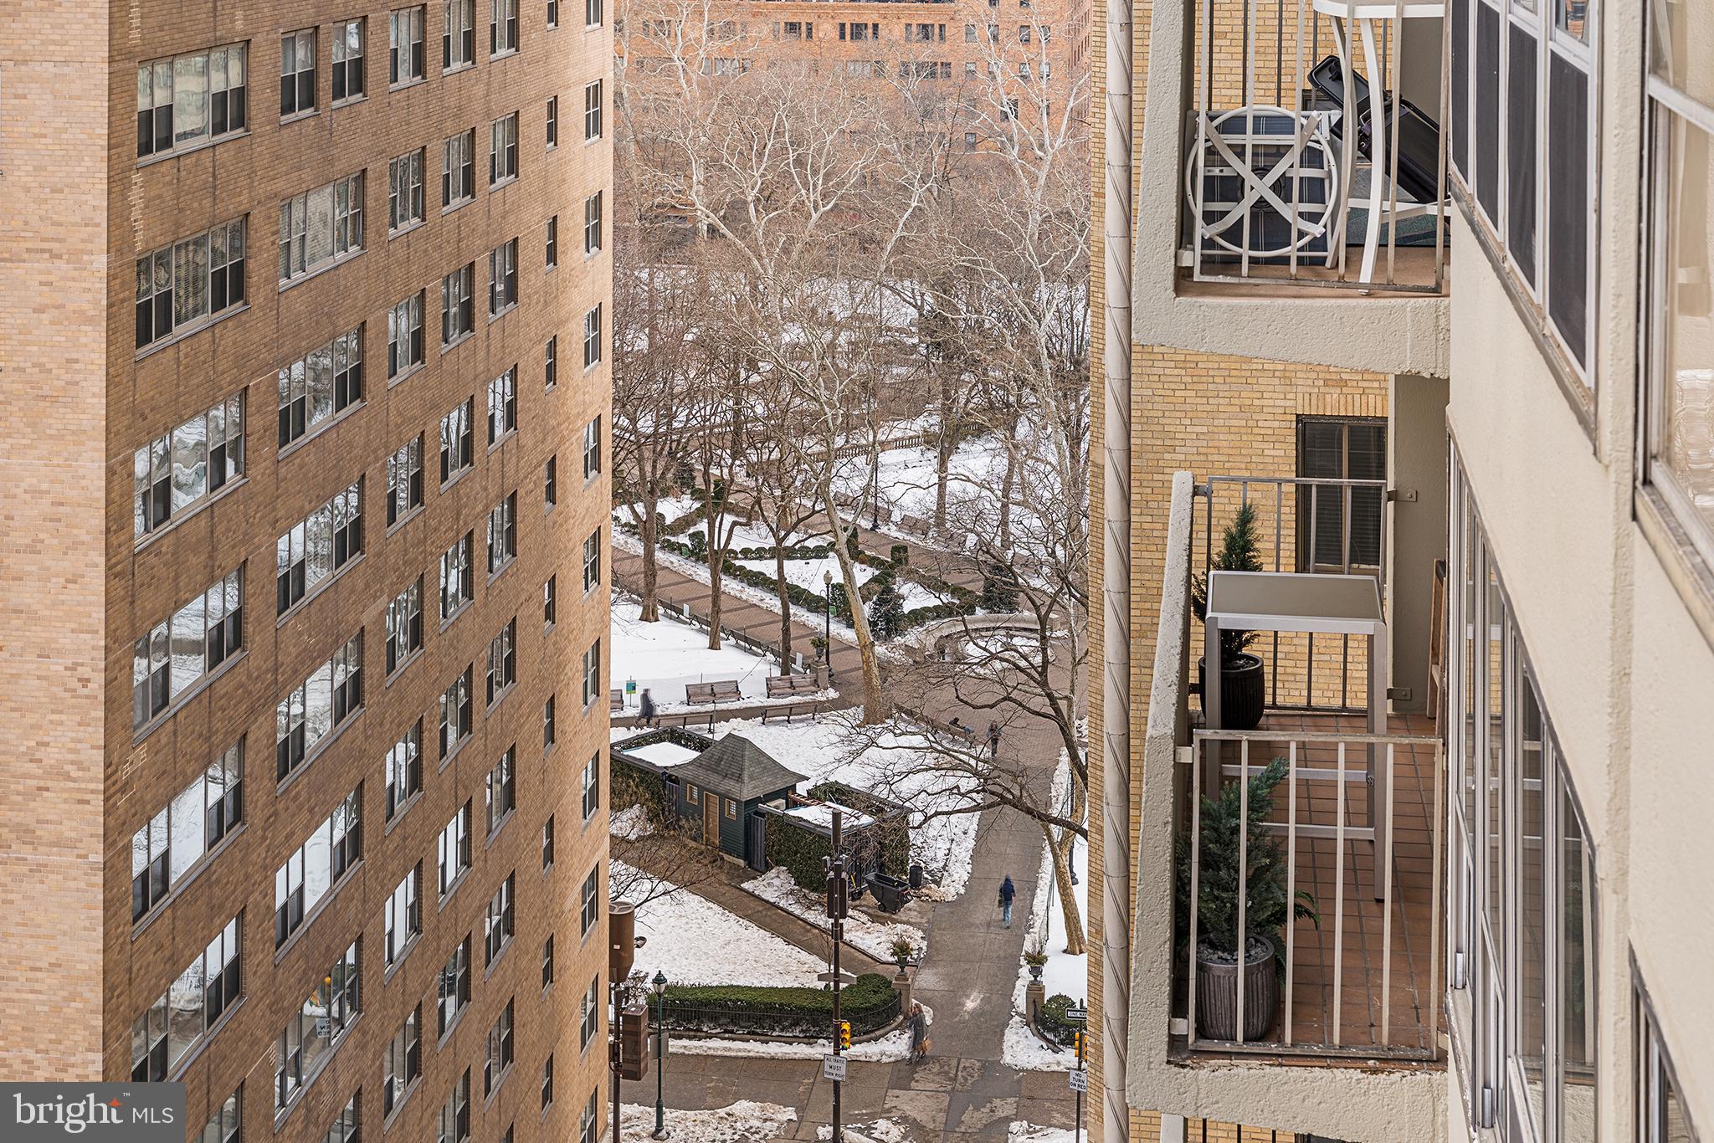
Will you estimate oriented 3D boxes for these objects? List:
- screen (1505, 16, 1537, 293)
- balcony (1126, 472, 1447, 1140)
[{"bbox_3d":[1.628,-1.039,6.408,0.030,0.575,0.630,2,15,7],"label":"screen"},{"bbox_3d":[1.754,0.731,10.635,1.173,1.367,3.825,2,15,7],"label":"balcony"}]

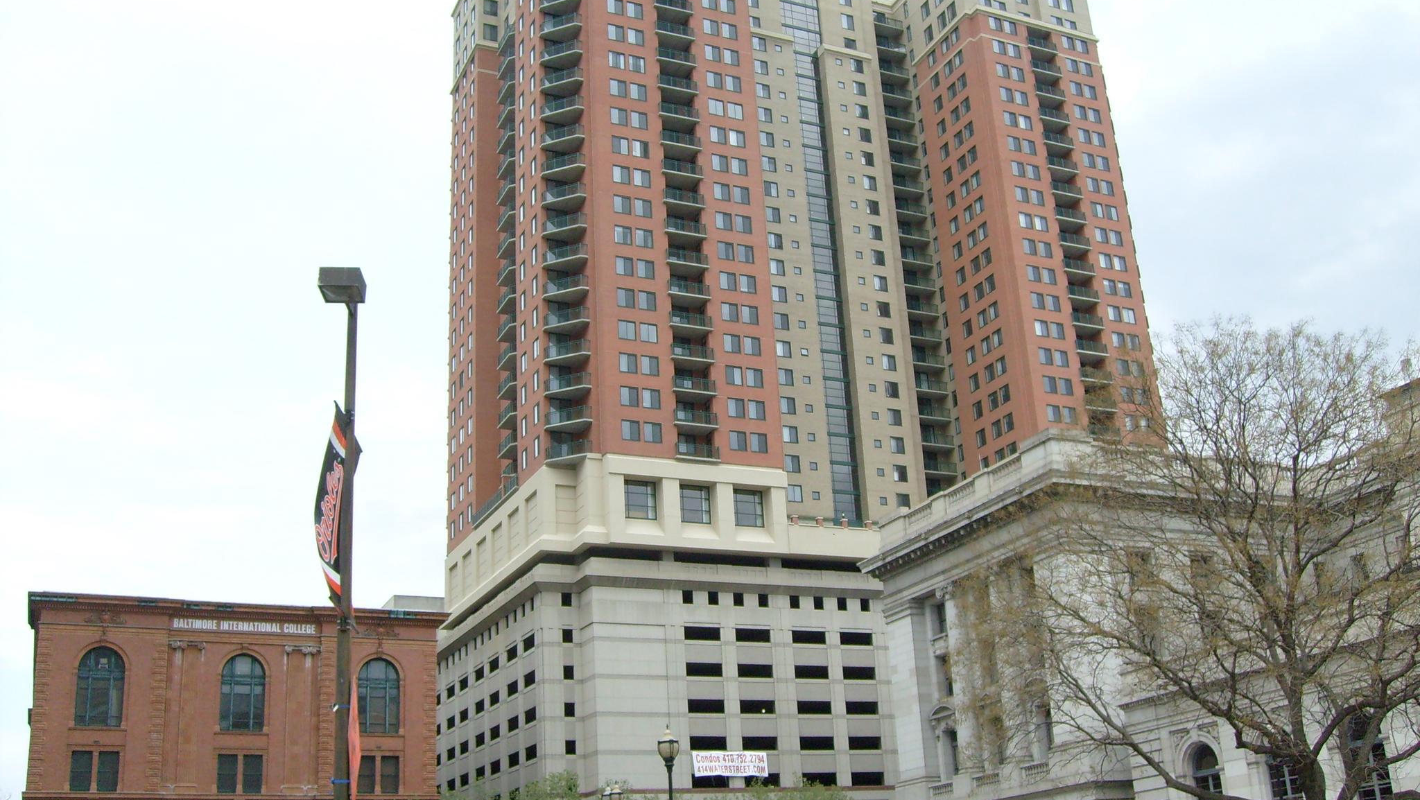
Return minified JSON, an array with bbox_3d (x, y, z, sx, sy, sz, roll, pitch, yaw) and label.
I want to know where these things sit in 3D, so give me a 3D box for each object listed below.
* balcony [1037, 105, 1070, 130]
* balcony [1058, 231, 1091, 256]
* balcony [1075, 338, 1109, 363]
[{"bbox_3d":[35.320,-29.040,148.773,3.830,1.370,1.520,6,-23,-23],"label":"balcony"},{"bbox_3d":[35.776,-15.311,142.759,3.946,1.296,2.074,6,-22,-25],"label":"balcony"},{"bbox_3d":[36.291,-4.611,138.268,3.905,1.282,1.642,6,-23,-24],"label":"balcony"}]

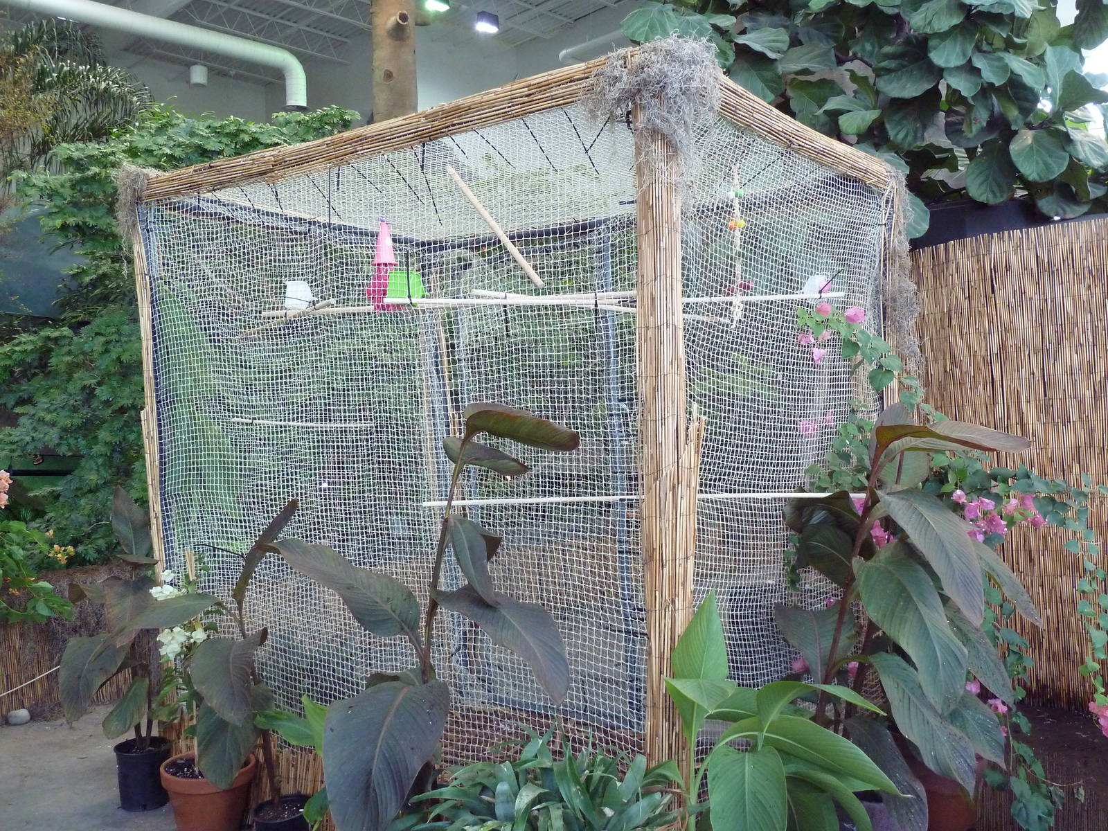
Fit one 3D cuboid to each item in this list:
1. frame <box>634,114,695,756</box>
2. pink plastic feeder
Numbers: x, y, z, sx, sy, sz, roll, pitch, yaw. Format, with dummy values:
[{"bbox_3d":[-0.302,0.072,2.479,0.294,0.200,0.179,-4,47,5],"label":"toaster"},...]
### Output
[{"bbox_3d":[0.312,0.194,3.120,0.140,2.200,0.125,-1,1,9],"label":"frame"},{"bbox_3d":[-0.710,-0.624,4.630,0.140,0.380,0.140,-1,1,-6],"label":"pink plastic feeder"}]

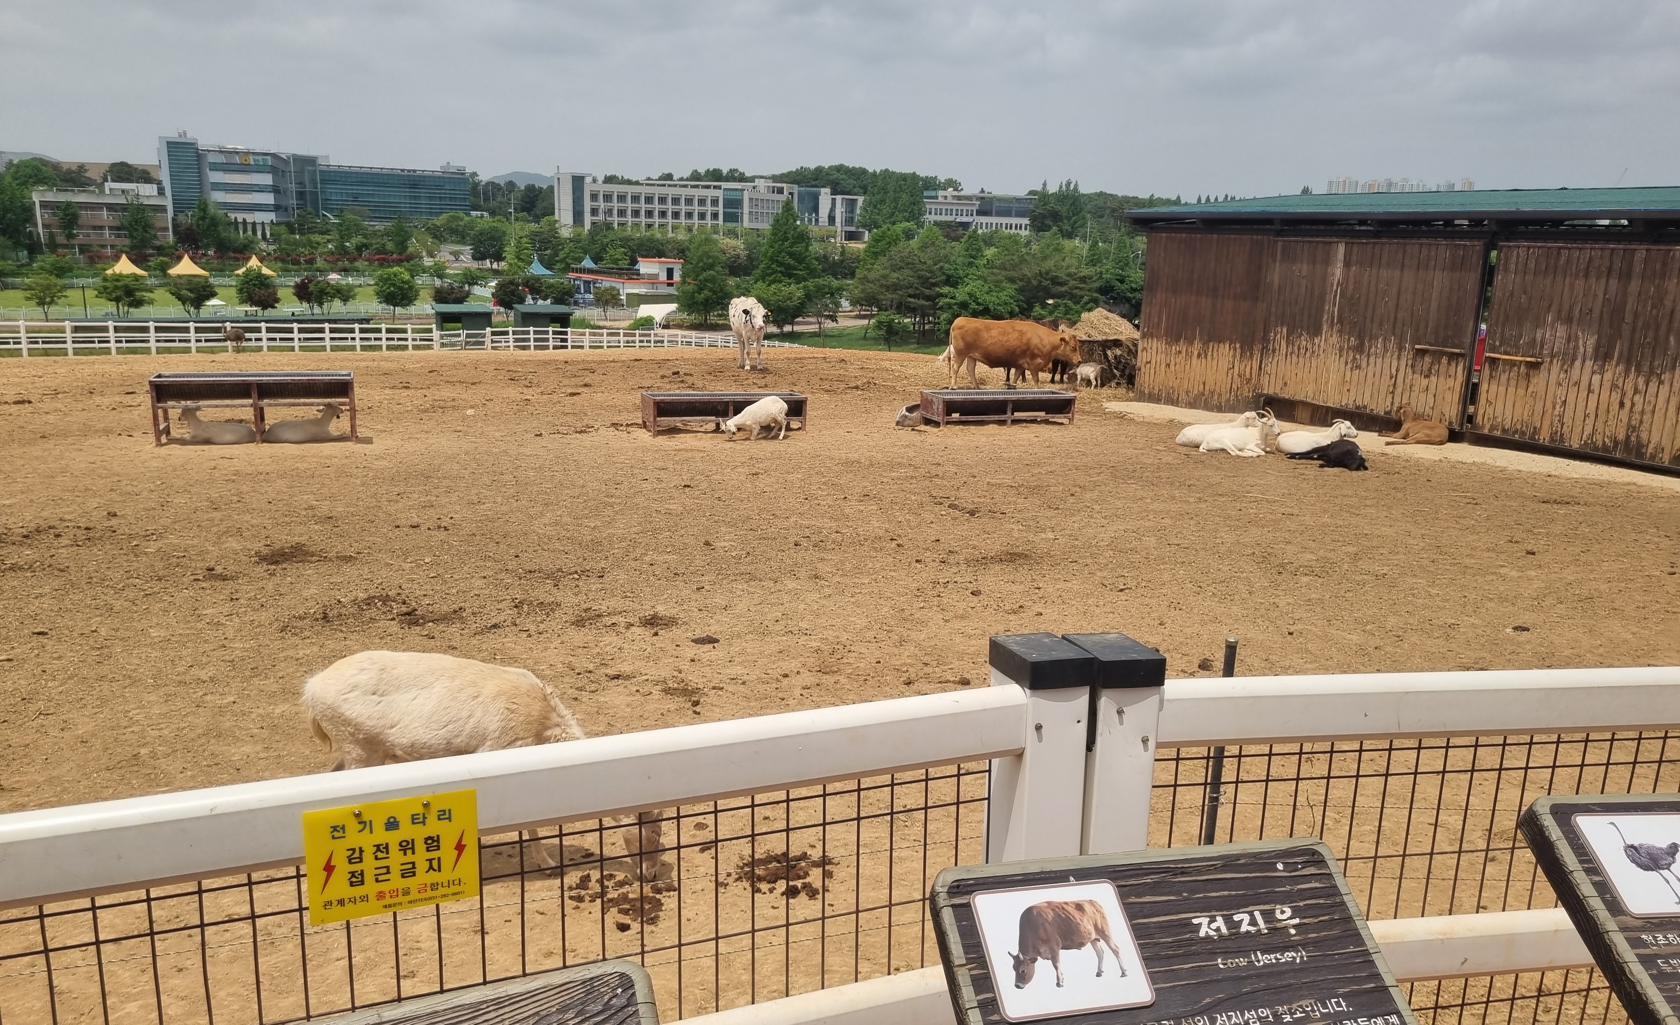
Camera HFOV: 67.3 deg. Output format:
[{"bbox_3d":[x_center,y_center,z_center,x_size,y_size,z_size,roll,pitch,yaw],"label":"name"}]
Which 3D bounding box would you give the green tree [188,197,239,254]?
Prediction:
[{"bbox_3d":[-101.840,-46.126,203.989,8.316,9.107,8.316,1,13,0],"label":"green tree"}]

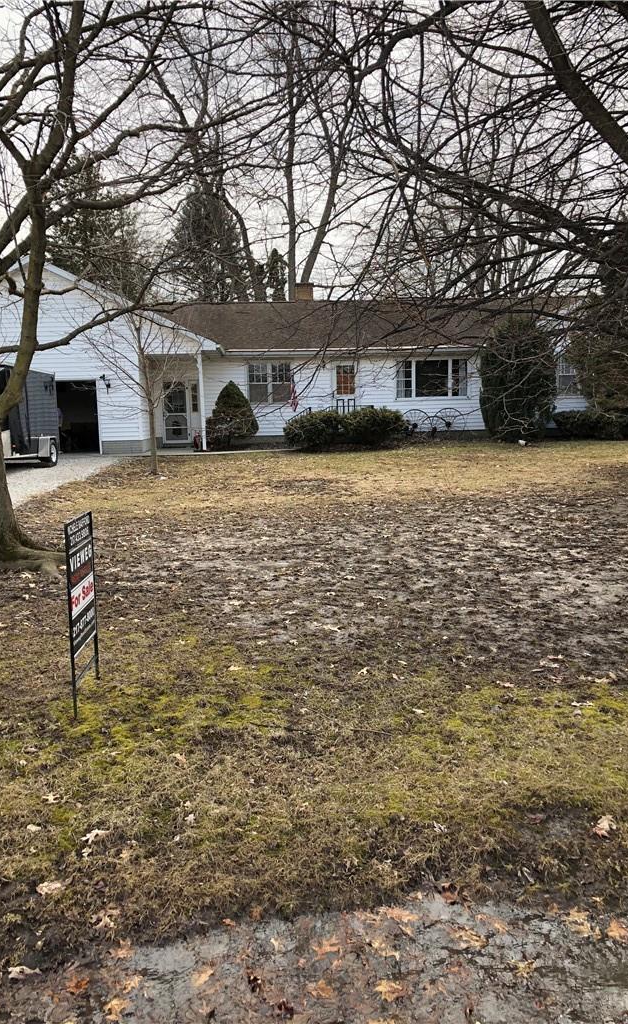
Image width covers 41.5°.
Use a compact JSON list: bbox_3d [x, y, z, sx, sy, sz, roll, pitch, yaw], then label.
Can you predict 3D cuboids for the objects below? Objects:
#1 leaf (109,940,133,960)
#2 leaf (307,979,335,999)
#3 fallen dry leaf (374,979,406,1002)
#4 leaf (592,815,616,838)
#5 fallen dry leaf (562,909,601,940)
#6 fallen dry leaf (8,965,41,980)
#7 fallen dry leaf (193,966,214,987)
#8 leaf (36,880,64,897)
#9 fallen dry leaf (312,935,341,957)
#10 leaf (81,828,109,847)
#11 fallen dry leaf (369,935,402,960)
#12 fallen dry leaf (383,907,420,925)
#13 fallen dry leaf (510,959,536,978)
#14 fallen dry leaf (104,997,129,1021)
[{"bbox_3d":[-0.573,1.305,2.469,0.075,0.015,0.076,-1,8,0],"label":"leaf"},{"bbox_3d":[0.020,1.440,2.501,0.085,0.015,0.085,-1,7,0],"label":"leaf"},{"bbox_3d":[0.228,1.435,2.487,0.090,0.018,0.090,-1,7,0],"label":"fallen dry leaf"},{"bbox_3d":[1.176,1.254,3.308,0.085,0.025,0.140,2,8,25],"label":"leaf"},{"bbox_3d":[0.823,1.266,2.549,0.083,0.015,0.149,-2,8,-3],"label":"fallen dry leaf"},{"bbox_3d":[-0.900,1.432,2.575,0.110,0.020,0.055,-1,7,6],"label":"fallen dry leaf"},{"bbox_3d":[-0.318,1.317,2.341,0.066,0.015,0.047,-8,11,-43],"label":"fallen dry leaf"},{"bbox_3d":[-0.950,1.360,2.994,0.100,0.020,0.070,-1,7,0],"label":"leaf"},{"bbox_3d":[0.037,1.293,2.471,0.084,0.015,0.088,-1,8,0],"label":"fallen dry leaf"},{"bbox_3d":[-0.877,1.303,3.327,0.110,0.025,0.085,-1,7,0],"label":"leaf"},{"bbox_3d":[0.231,1.412,2.681,0.075,0.015,0.125,-7,9,-37],"label":"fallen dry leaf"},{"bbox_3d":[0.271,1.270,2.607,0.119,0.015,0.057,3,9,31],"label":"fallen dry leaf"},{"bbox_3d":[0.652,1.415,2.567,0.085,0.018,0.085,-1,7,0],"label":"fallen dry leaf"},{"bbox_3d":[-0.535,1.337,2.229,0.059,0.015,0.075,-1,8,0],"label":"fallen dry leaf"}]

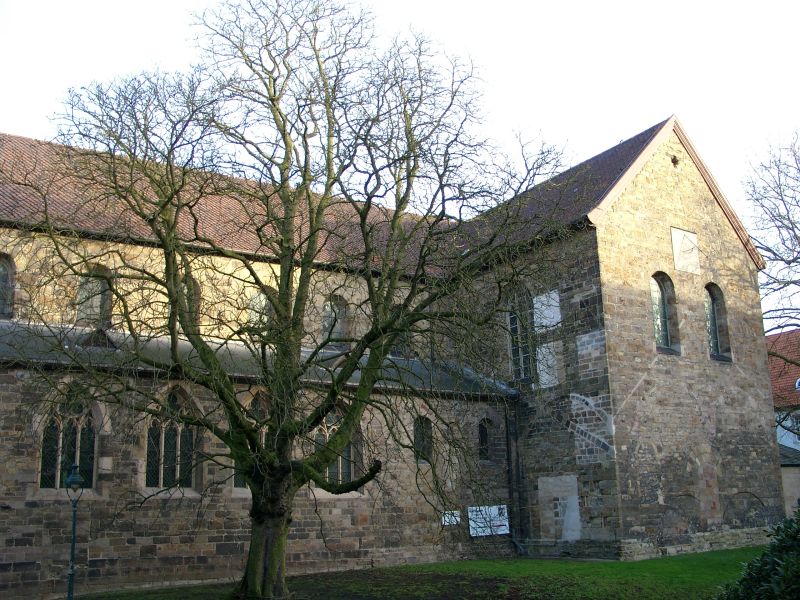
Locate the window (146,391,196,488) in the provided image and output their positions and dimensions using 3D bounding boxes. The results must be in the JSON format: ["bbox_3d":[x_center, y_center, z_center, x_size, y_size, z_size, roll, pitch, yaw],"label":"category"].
[{"bbox_3d":[-6.451,3.907,22.278,1.433,2.846,0.300,7,-16,-28],"label":"window"}]

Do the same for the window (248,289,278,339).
[{"bbox_3d":[-5.131,0.507,29.384,1.136,2.114,0.300,7,-16,-28],"label":"window"}]

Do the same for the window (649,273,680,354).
[{"bbox_3d":[9.177,0.460,27.506,1.396,2.959,0.300,9,-17,-34],"label":"window"}]

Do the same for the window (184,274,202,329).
[{"bbox_3d":[-7.690,0.159,27.981,1.114,2.177,0.300,7,-16,-28],"label":"window"}]

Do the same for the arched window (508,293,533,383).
[{"bbox_3d":[4.469,1.217,28.478,0.300,3.433,1.228,9,-17,-34],"label":"arched window"}]

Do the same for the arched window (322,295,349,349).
[{"bbox_3d":[-2.549,0.834,30.793,1.147,2.151,0.300,7,-16,-28],"label":"arched window"}]

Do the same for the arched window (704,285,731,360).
[{"bbox_3d":[11.730,0.841,29.325,1.396,3.043,0.300,9,-17,-34],"label":"arched window"}]

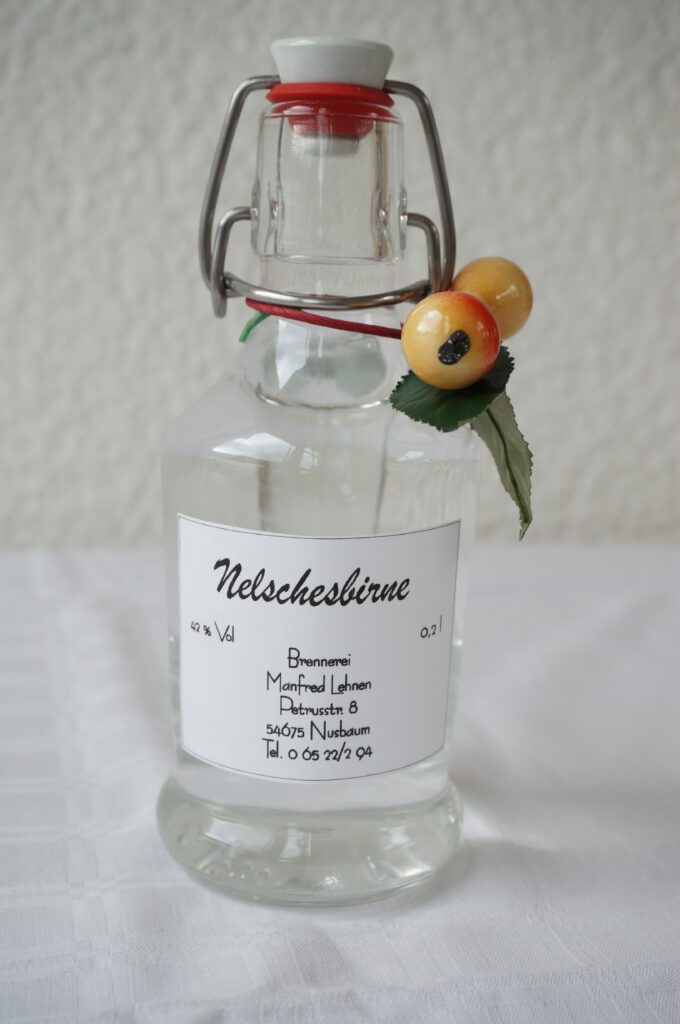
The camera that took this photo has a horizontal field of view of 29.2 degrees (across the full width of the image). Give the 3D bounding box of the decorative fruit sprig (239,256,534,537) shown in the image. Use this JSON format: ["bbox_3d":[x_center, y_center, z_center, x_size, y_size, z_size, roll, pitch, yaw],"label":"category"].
[{"bbox_3d":[0.010,-0.022,0.261,0.059,0.056,0.052,2,14,0],"label":"decorative fruit sprig"}]

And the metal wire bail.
[{"bbox_3d":[-0.002,-0.058,0.247,0.051,0.047,0.024,2,14,0],"label":"metal wire bail"}]

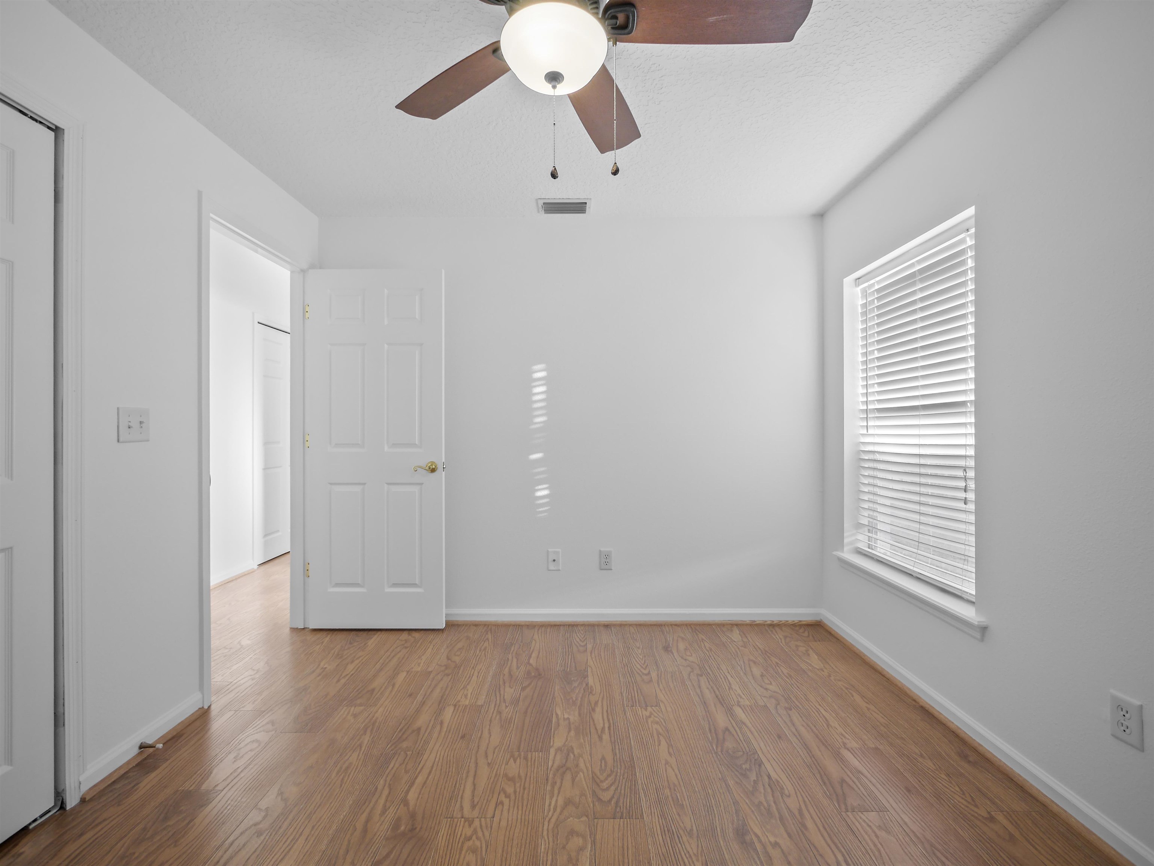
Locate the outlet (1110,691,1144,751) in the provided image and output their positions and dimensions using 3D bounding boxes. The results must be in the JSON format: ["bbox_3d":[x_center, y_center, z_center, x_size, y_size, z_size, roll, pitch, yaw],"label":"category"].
[{"bbox_3d":[1.451,0.761,1.235,0.009,0.122,0.077,0,0,0],"label":"outlet"}]

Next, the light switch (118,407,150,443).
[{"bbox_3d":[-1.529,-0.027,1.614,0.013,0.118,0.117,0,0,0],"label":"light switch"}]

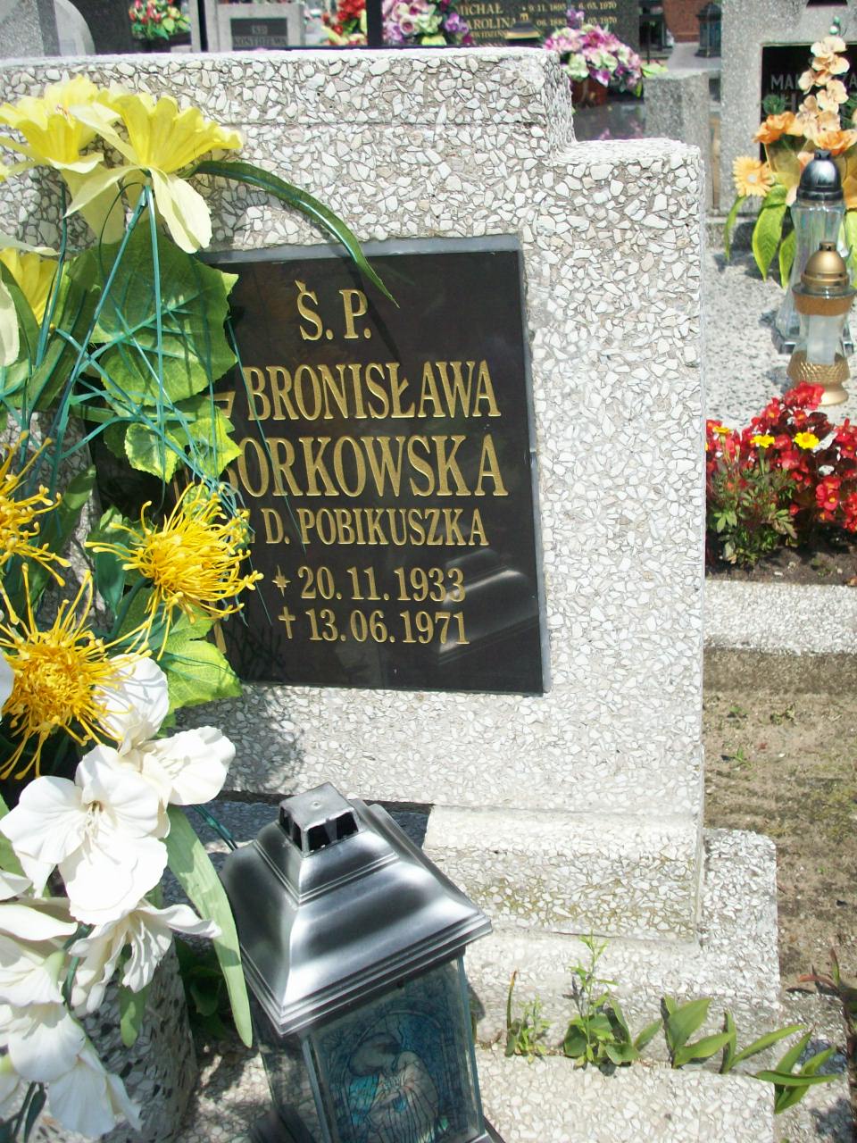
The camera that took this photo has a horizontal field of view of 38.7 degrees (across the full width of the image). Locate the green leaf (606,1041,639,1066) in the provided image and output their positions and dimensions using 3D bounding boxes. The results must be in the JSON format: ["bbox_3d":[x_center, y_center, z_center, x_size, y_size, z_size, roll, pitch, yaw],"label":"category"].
[{"bbox_3d":[0.174,0.433,1.100,0.028,0.018,0.022,2,25,14],"label":"green leaf"}]

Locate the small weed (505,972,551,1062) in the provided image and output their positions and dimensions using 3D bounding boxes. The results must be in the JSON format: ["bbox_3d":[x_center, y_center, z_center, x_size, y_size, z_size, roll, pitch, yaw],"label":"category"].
[{"bbox_3d":[0.090,0.404,1.110,0.037,0.088,0.033,2,25,14],"label":"small weed"}]

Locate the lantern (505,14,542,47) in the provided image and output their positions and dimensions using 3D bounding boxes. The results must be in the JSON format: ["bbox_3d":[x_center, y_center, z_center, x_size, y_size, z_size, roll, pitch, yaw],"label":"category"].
[{"bbox_3d":[0.361,-1.948,4.600,0.138,0.310,0.138,2,25,14],"label":"lantern"}]

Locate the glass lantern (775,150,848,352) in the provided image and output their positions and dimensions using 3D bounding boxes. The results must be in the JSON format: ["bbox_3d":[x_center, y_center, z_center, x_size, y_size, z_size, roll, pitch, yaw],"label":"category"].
[{"bbox_3d":[0.737,-0.606,2.320,0.122,0.360,0.122,2,25,14],"label":"glass lantern"}]

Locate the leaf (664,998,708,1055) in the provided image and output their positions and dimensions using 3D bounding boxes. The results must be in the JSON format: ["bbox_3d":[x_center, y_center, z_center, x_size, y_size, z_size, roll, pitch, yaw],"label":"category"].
[{"bbox_3d":[0.229,0.404,1.085,0.040,0.048,0.025,2,25,14],"label":"leaf"}]

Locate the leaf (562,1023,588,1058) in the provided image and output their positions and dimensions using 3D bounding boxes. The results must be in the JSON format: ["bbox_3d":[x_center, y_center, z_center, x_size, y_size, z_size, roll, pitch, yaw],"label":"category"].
[{"bbox_3d":[0.134,0.428,1.115,0.022,0.028,0.017,2,25,14],"label":"leaf"}]

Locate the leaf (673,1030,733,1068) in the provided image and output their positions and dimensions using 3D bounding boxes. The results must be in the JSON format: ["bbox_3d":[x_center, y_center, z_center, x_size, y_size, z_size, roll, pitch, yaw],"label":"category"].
[{"bbox_3d":[0.244,0.425,1.085,0.051,0.026,0.028,2,25,14],"label":"leaf"}]

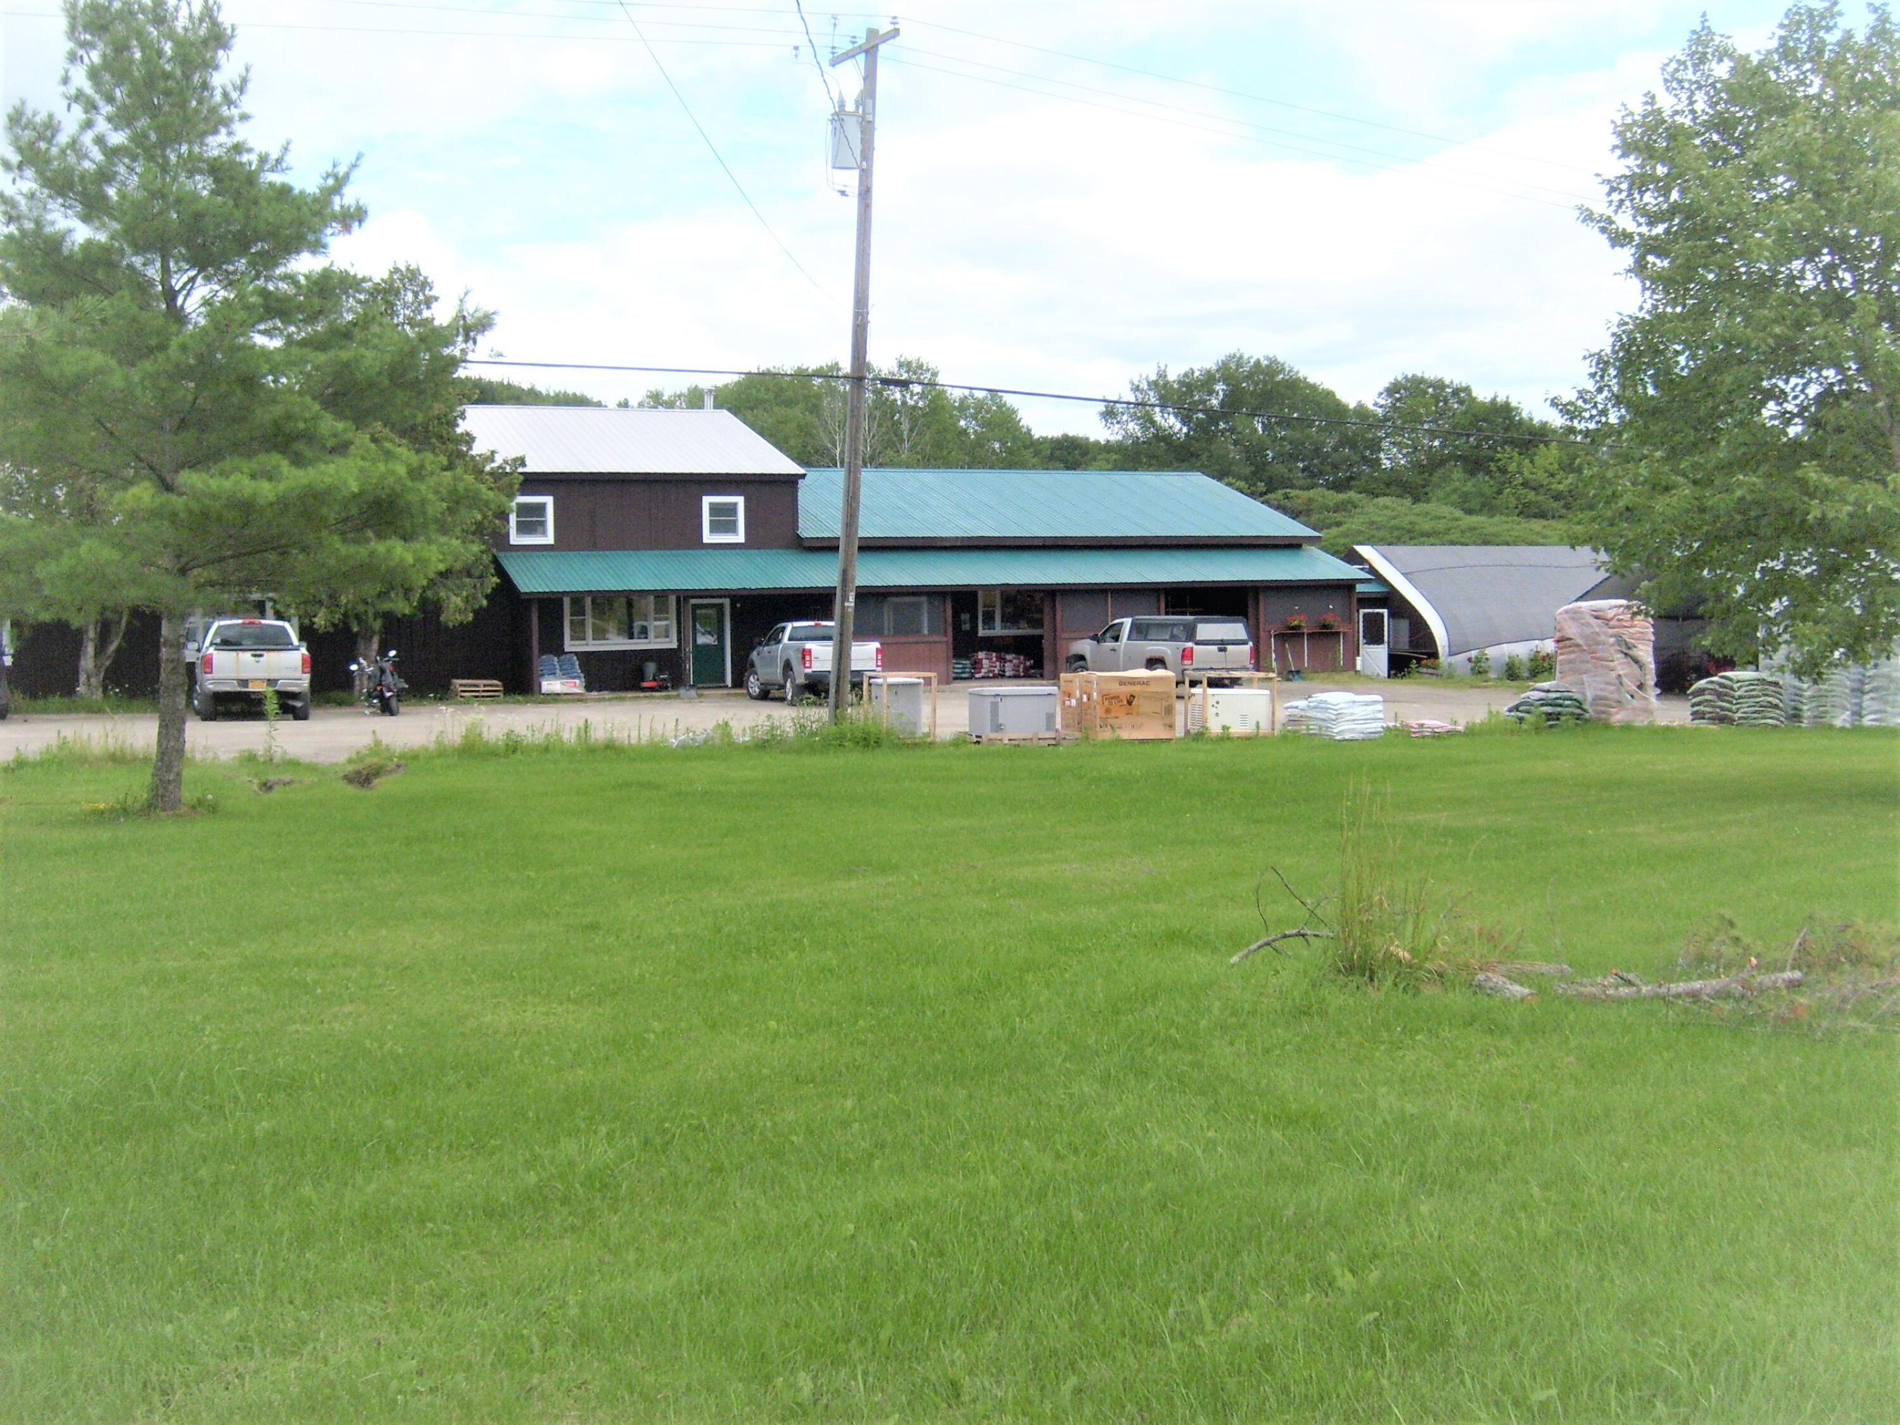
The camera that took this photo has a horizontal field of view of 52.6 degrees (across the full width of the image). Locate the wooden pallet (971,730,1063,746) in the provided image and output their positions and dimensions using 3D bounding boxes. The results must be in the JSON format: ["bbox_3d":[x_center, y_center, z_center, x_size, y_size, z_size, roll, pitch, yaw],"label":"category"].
[{"bbox_3d":[1.089,0.399,31.685,1.360,0.150,0.800,-2,4,-21],"label":"wooden pallet"}]

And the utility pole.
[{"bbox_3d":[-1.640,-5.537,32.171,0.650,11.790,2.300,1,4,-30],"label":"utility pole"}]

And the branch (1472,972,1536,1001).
[{"bbox_3d":[2.807,1.367,9.727,0.110,0.100,0.370,-4,5,-40],"label":"branch"}]

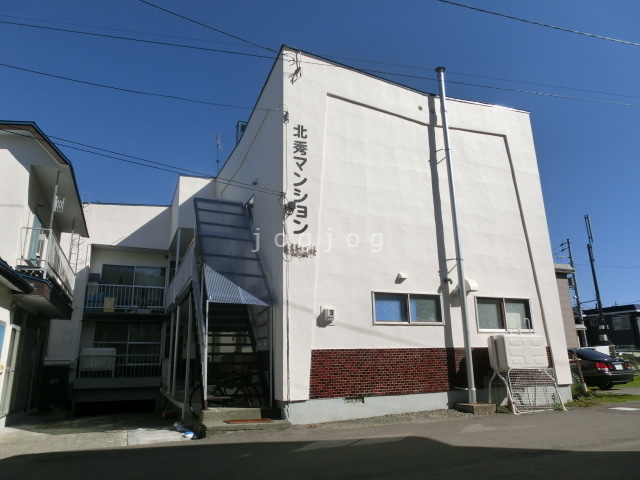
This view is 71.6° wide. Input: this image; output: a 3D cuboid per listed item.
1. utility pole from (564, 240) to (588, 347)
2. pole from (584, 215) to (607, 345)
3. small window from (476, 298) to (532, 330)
[{"bbox_3d":[20.840,4.961,35.682,0.350,10.430,0.350,4,-16,-20],"label":"utility pole"},{"bbox_3d":[20.494,3.623,32.553,0.400,11.451,0.400,4,-16,-20],"label":"pole"},{"bbox_3d":[4.598,1.869,11.027,1.719,0.843,0.100,4,-16,-20],"label":"small window"}]

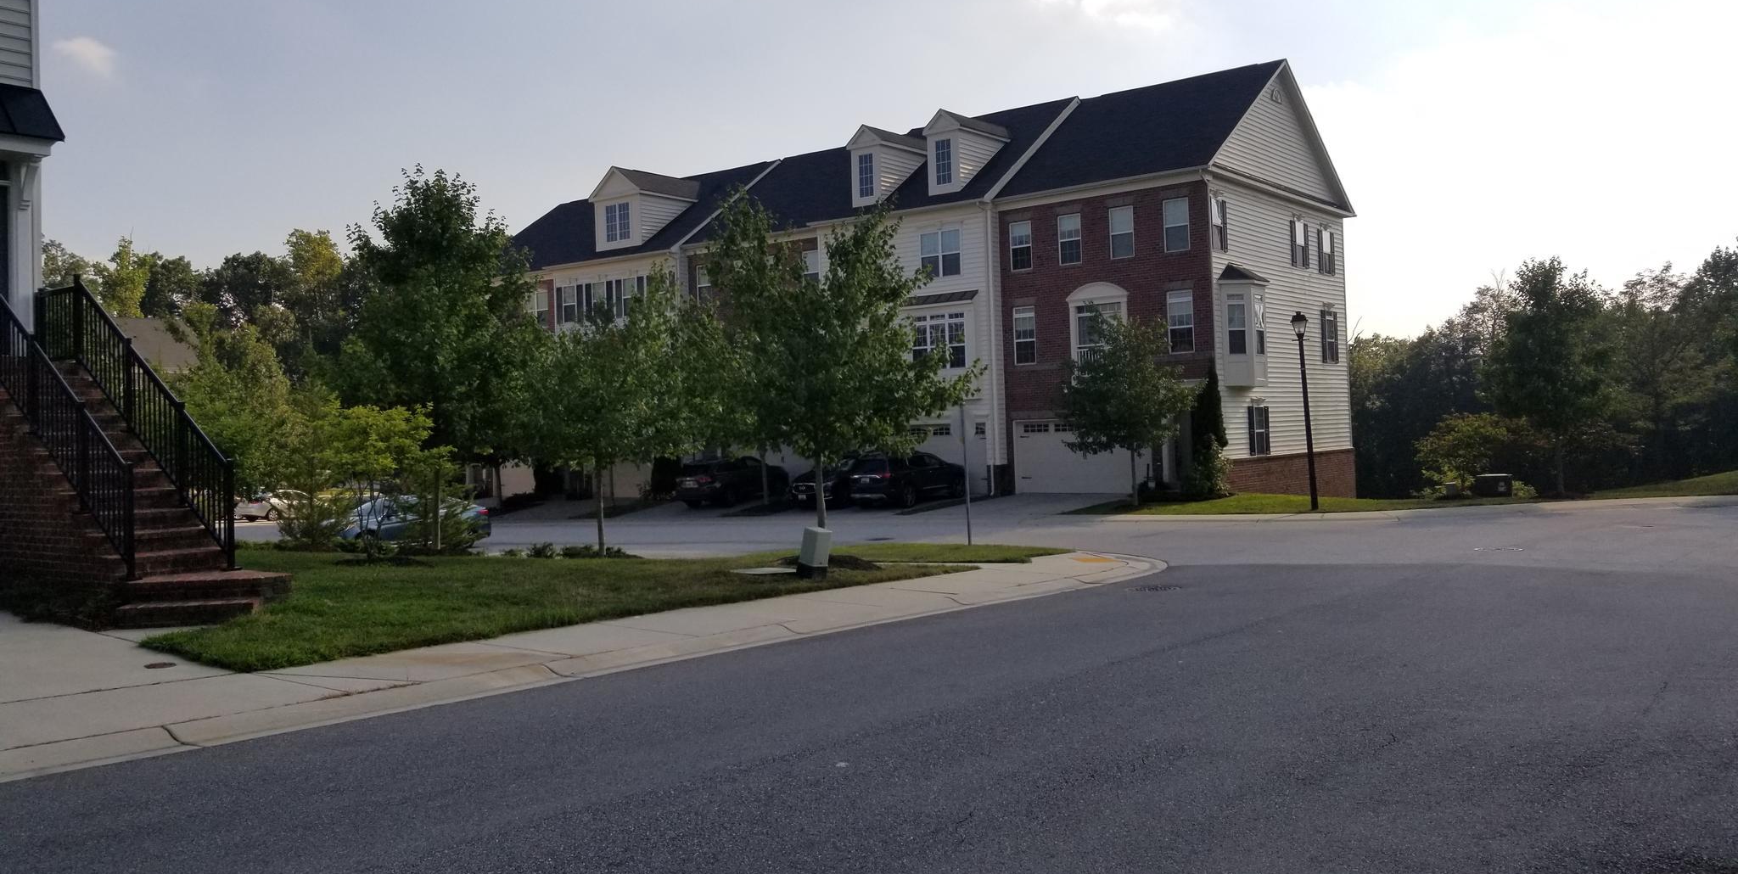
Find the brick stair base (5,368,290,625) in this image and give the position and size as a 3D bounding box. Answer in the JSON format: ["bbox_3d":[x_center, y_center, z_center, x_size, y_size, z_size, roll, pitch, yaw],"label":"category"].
[{"bbox_3d":[-7.181,0.410,12.174,5.346,2.396,1.238,-2,0,38],"label":"brick stair base"}]

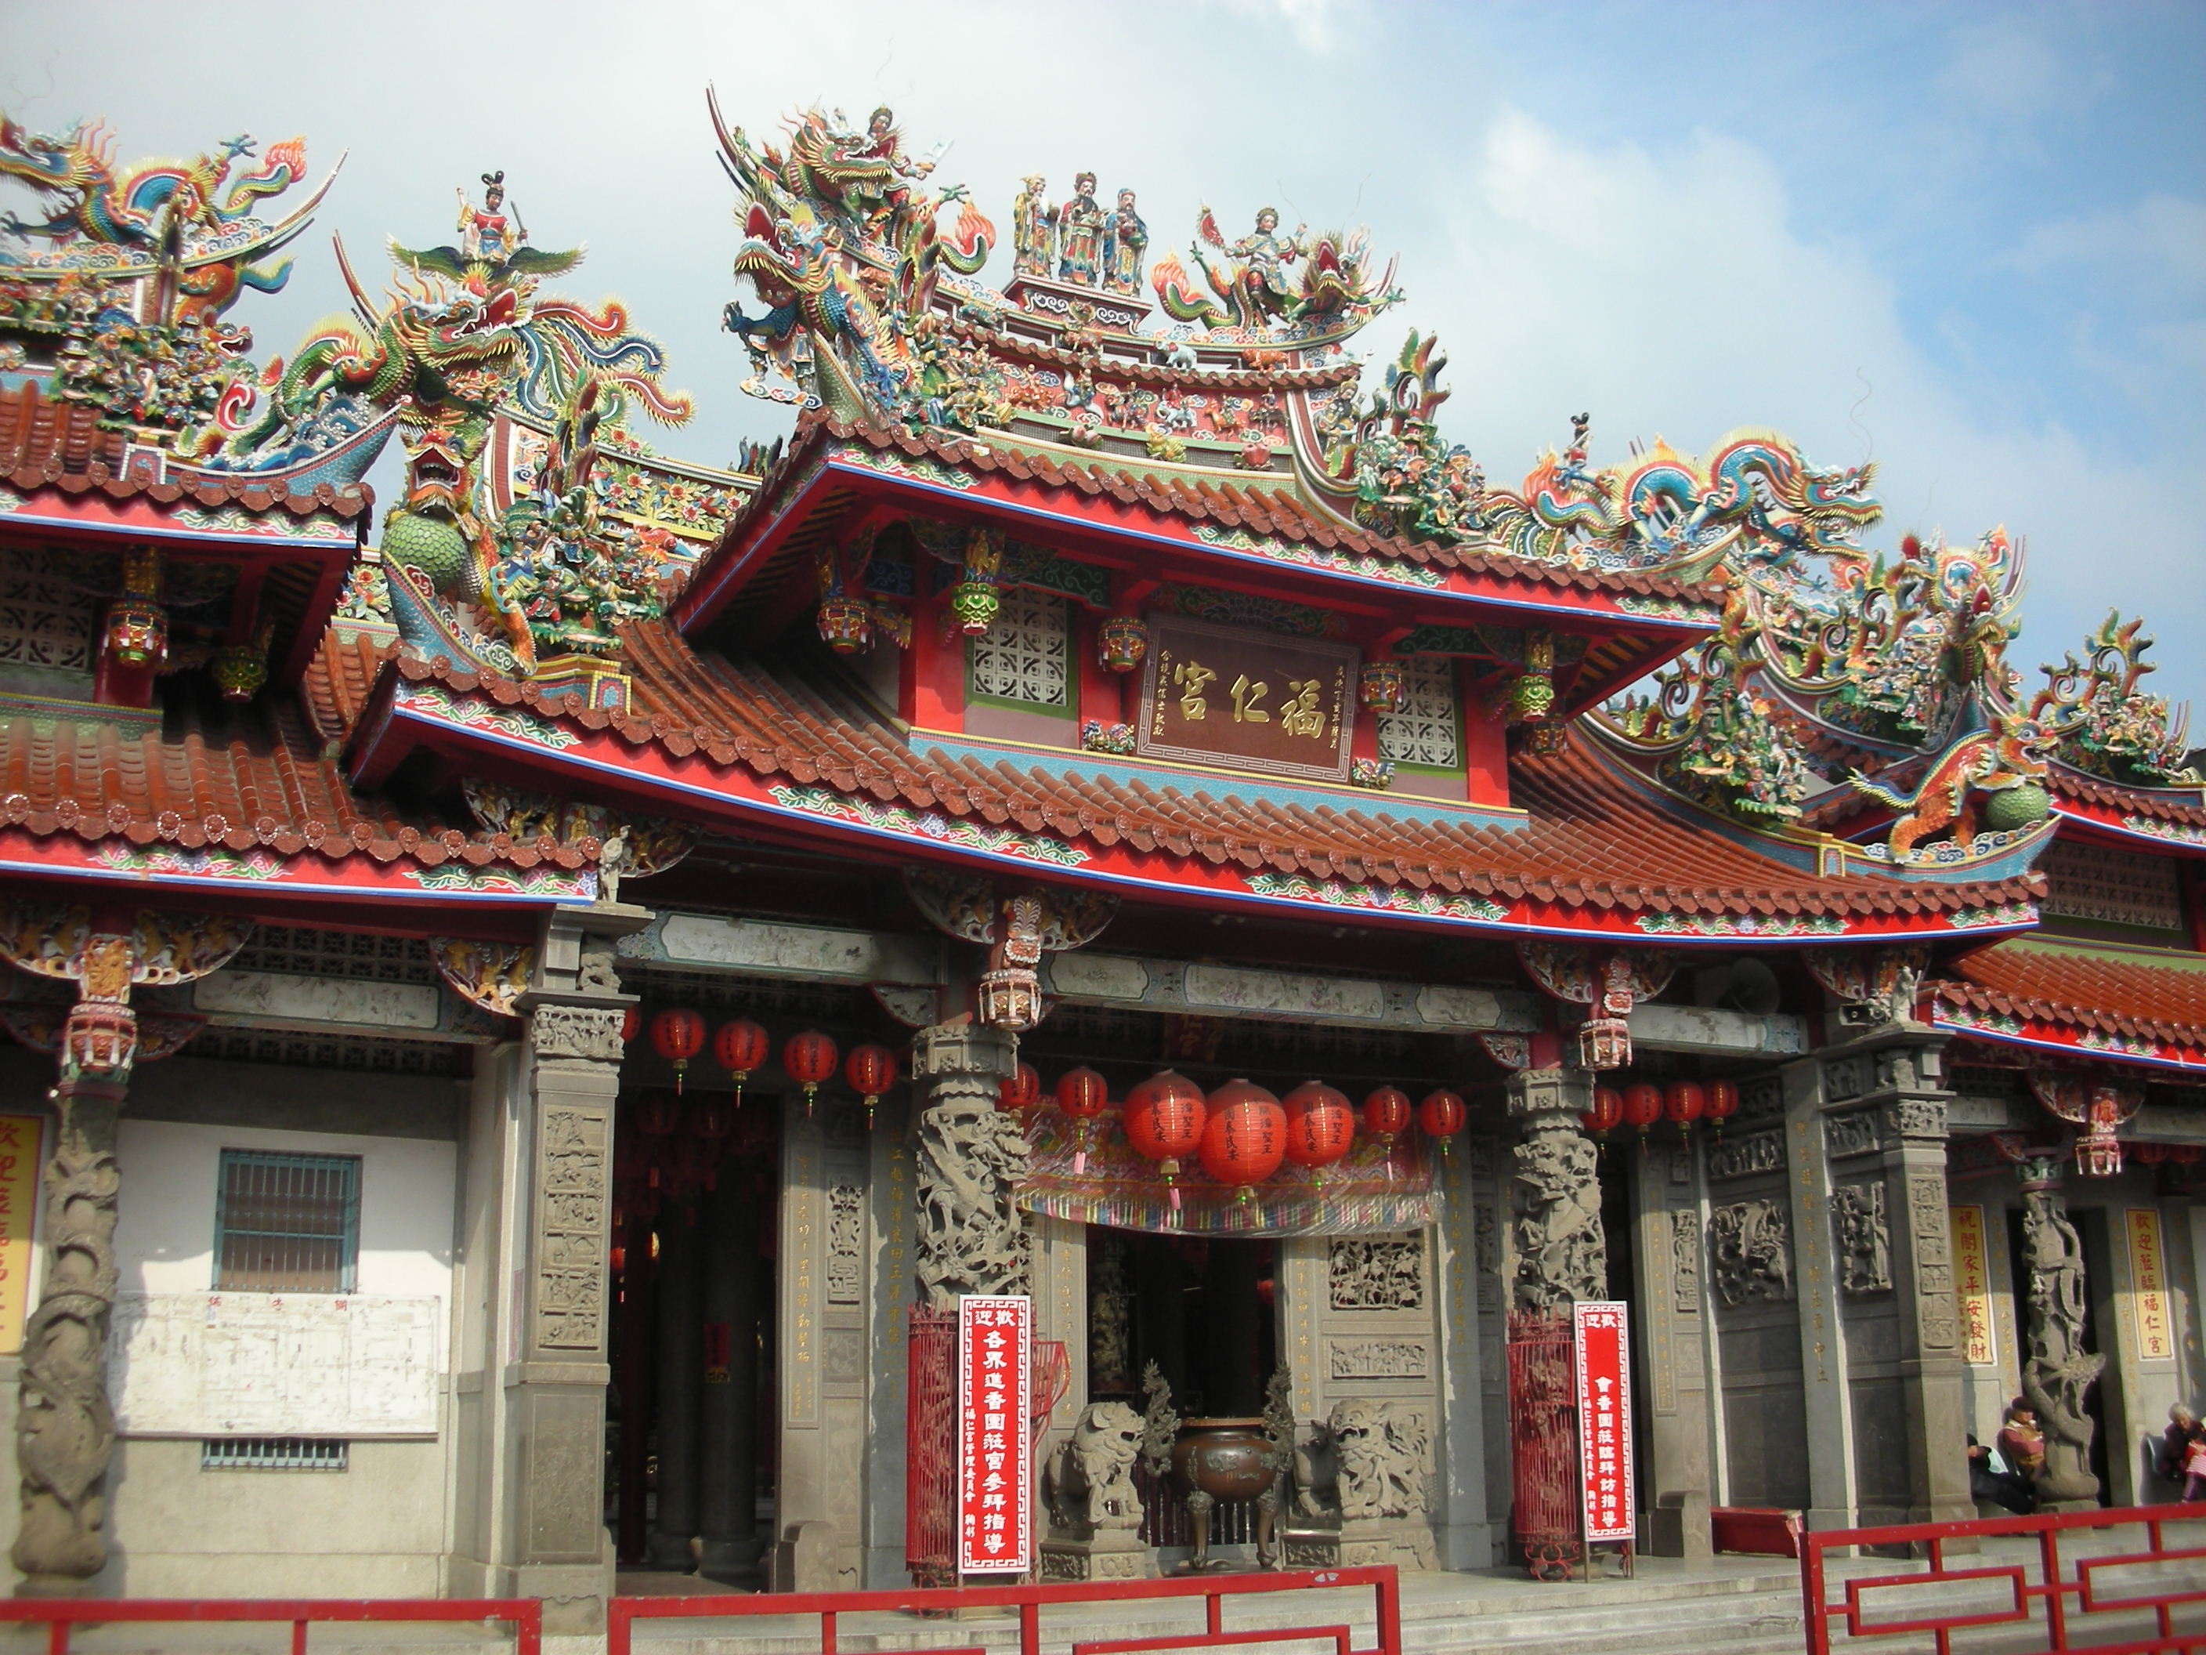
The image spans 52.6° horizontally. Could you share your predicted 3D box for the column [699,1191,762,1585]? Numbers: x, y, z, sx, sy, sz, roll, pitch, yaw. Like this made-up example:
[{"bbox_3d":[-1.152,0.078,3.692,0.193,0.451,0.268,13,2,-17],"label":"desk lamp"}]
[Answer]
[{"bbox_3d":[-2.692,3.944,16.024,0.470,2.769,0.470,7,-15,-29],"label":"column"}]

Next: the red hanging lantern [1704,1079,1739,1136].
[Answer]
[{"bbox_3d":[5.042,2.286,18.202,0.340,0.460,0.340,7,-15,-29],"label":"red hanging lantern"}]

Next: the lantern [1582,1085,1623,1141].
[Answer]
[{"bbox_3d":[4.084,2.331,18.225,0.350,0.430,0.350,-1,-14,0],"label":"lantern"}]

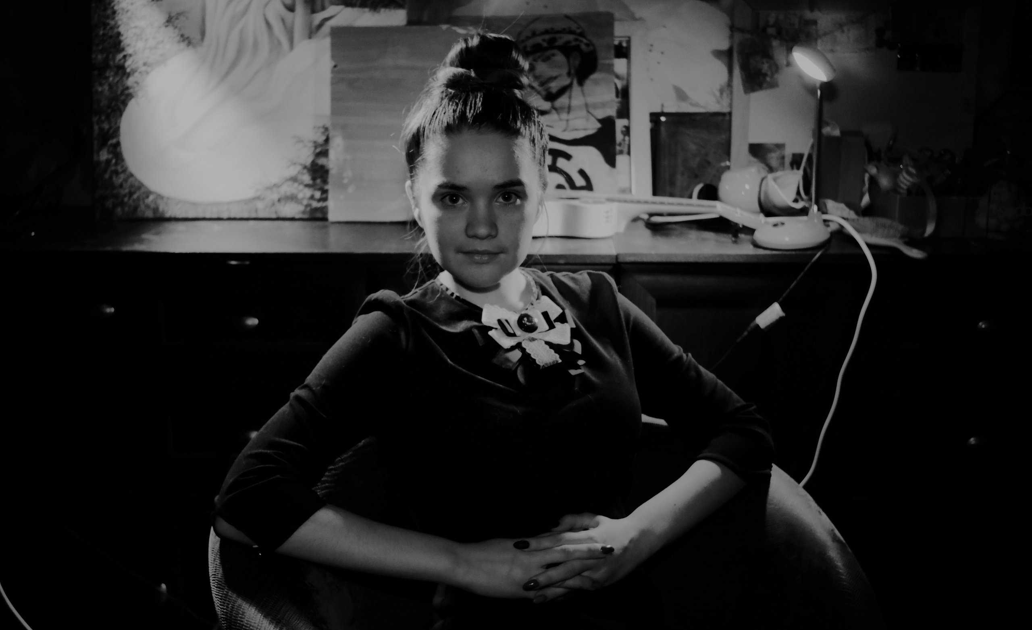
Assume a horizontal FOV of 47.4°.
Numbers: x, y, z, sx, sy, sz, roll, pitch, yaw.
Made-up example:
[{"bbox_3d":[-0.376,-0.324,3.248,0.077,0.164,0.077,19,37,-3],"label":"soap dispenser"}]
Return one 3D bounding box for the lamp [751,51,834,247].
[{"bbox_3d":[0.466,-0.283,1.966,0.143,0.330,0.127,-3,12,-15],"label":"lamp"}]

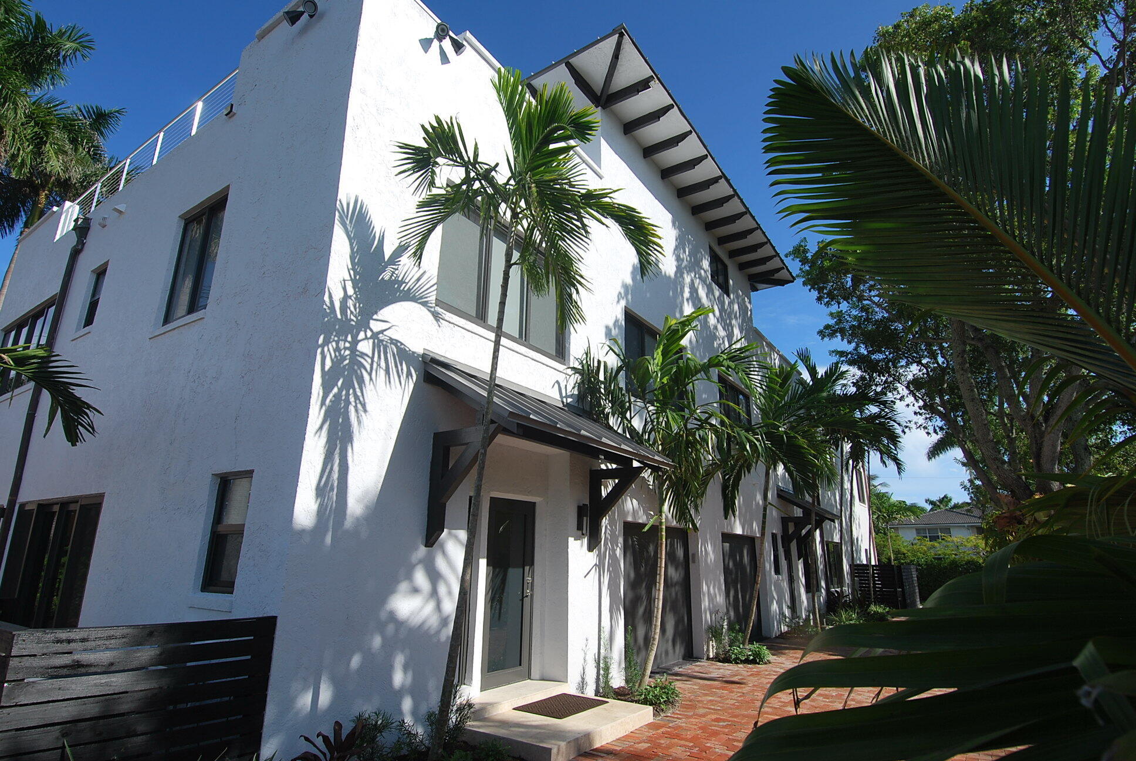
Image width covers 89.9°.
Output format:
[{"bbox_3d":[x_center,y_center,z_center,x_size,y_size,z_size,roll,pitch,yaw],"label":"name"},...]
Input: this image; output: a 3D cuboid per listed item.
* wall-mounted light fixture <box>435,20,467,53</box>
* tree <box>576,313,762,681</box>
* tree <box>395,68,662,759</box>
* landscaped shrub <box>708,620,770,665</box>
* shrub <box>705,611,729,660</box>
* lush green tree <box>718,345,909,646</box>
[{"bbox_3d":[-1.327,-3.869,6.417,0.210,0.220,0.290,-11,-20,33],"label":"wall-mounted light fixture"},{"bbox_3d":[1.558,1.418,7.535,2.150,5.100,2.200,-11,-20,33],"label":"tree"},{"bbox_3d":[-0.323,0.105,4.363,2.050,5.750,1.950,-11,-20,33],"label":"tree"},{"bbox_3d":[3.043,4.574,9.981,0.800,0.500,0.950,-11,-20,33],"label":"landscaped shrub"},{"bbox_3d":[2.649,4.448,10.010,0.380,0.800,0.400,-11,-20,33],"label":"shrub"},{"bbox_3d":[4.297,2.242,11.028,2.700,5.600,2.900,-11,-20,33],"label":"lush green tree"}]

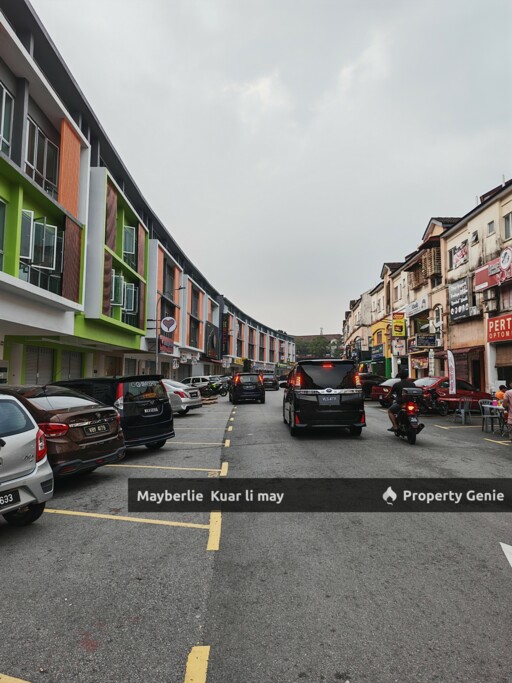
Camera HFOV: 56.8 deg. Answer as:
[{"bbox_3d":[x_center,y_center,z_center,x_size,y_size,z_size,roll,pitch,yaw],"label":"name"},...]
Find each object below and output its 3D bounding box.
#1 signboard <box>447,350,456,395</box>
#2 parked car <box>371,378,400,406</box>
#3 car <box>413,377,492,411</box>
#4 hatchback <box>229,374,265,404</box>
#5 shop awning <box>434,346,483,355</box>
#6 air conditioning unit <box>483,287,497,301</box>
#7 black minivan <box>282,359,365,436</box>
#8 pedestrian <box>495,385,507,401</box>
[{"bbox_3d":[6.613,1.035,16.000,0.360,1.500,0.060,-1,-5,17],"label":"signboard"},{"bbox_3d":[8.300,2.773,25.000,4.350,1.480,1.720,2,-5,-20],"label":"parked car"},{"bbox_3d":[8.030,2.246,19.400,4.400,1.480,1.730,2,-5,-25],"label":"car"},{"bbox_3d":[-0.560,2.801,27.800,1.810,1.670,4.500,1,-5,-5],"label":"hatchback"},{"bbox_3d":[10.500,0.495,24.600,0.850,0.380,4.500,1,-5,-6],"label":"shop awning"},{"bbox_3d":[10.500,-2.135,21.300,0.300,0.570,0.770,1,-5,-6],"label":"air conditioning unit"},{"bbox_3d":[1.760,1.587,13.850,1.840,1.890,4.900,0,-5,0],"label":"black minivan"},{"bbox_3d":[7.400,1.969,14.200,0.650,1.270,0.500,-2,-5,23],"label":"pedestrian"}]

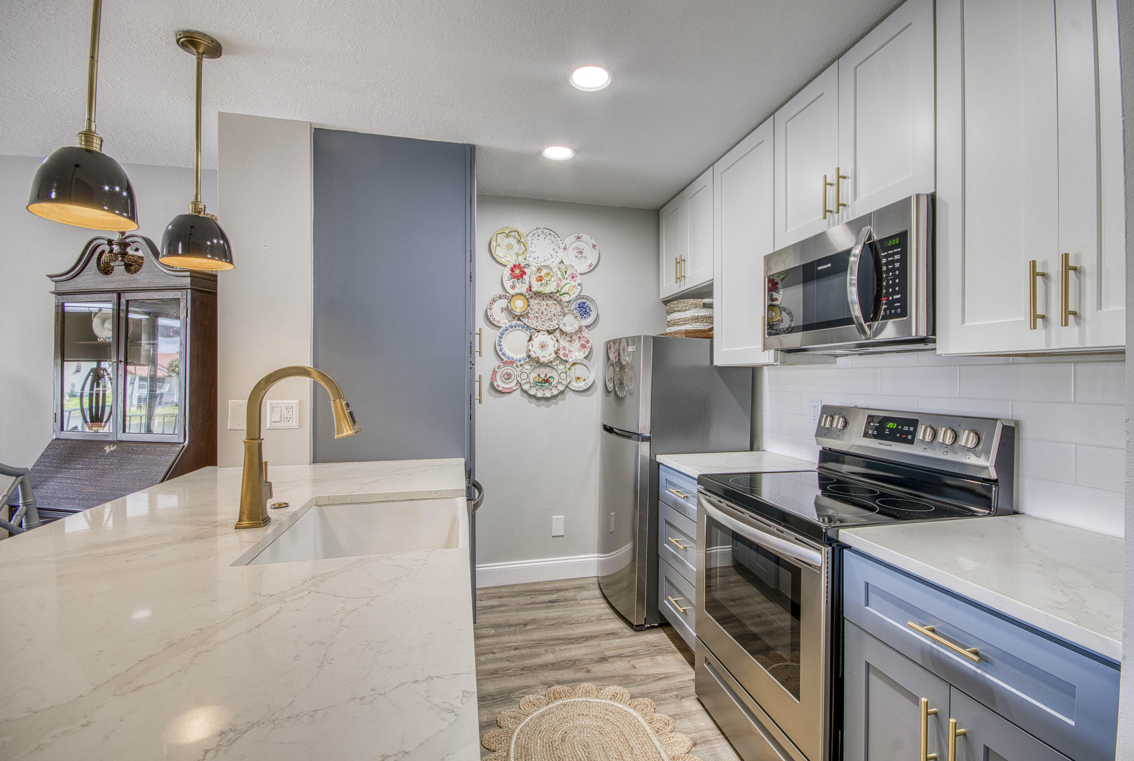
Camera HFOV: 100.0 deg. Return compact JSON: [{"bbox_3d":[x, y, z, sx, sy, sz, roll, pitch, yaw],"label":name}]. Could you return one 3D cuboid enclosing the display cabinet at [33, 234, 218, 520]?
[{"bbox_3d":[-1.985,0.310,2.170,0.790,1.970,0.460,0,0,10],"label":"display cabinet"}]

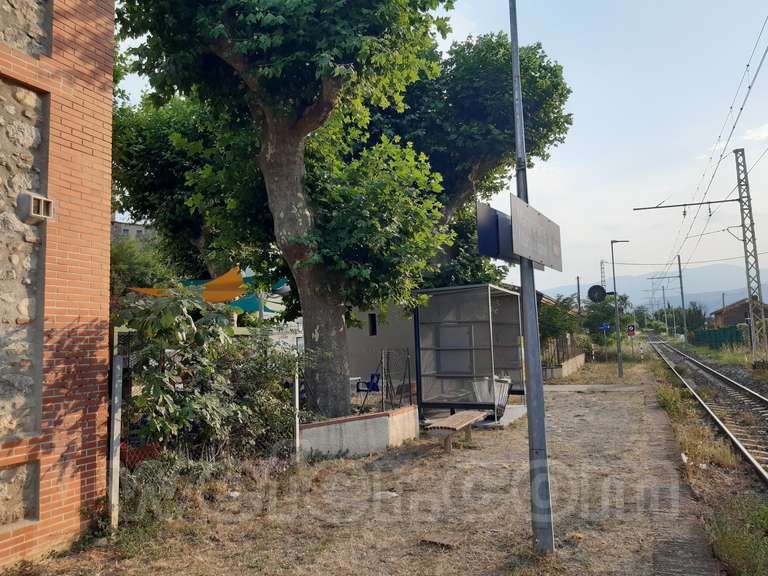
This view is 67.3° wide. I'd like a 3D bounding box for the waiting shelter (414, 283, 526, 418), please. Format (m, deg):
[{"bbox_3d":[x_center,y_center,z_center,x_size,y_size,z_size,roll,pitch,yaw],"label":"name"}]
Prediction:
[{"bbox_3d":[1.884,1.357,12.124,1.560,2.580,2.580,-4,-6,24],"label":"waiting shelter"}]

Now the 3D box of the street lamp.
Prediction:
[{"bbox_3d":[9.464,0.785,22.951,0.620,5.420,0.200,-4,-6,24],"label":"street lamp"}]

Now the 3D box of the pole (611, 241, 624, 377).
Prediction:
[{"bbox_3d":[9.273,0.799,23.037,0.150,5.420,0.150,-4,-6,24],"label":"pole"}]

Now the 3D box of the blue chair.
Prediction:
[{"bbox_3d":[-0.376,2.429,13.558,0.580,0.850,0.570,-3,-6,8],"label":"blue chair"}]

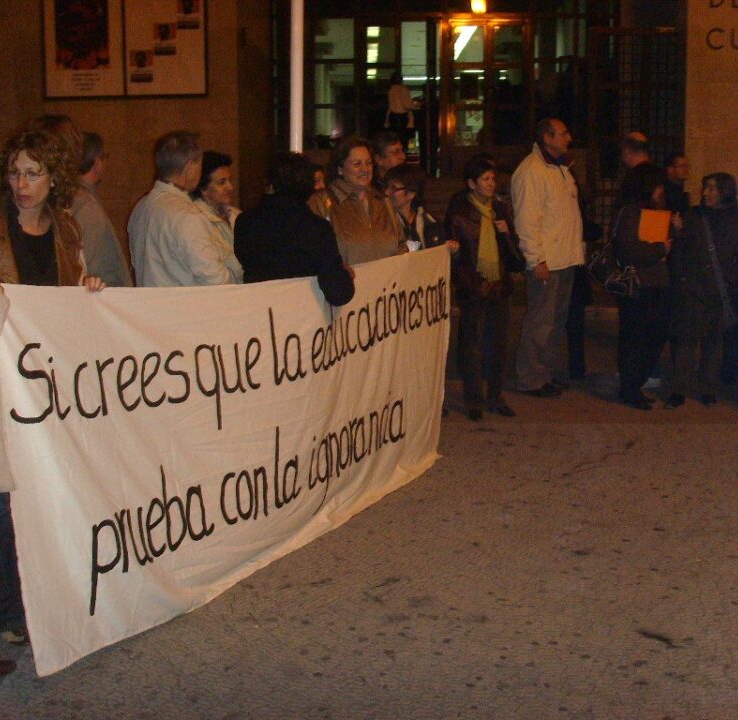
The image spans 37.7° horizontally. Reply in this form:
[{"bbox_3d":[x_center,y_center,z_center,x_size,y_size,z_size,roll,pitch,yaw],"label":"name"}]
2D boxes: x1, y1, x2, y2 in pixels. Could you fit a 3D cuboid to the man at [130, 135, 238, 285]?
[{"bbox_3d":[-0.793,-0.091,4.552,0.400,1.690,0.540,-9,14,-43],"label":"man"}]

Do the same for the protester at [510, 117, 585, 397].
[{"bbox_3d":[1.245,-0.740,7.586,0.420,1.850,0.540,5,11,25],"label":"protester"}]

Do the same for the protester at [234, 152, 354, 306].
[{"bbox_3d":[-0.345,-0.090,4.851,0.520,1.655,0.420,-2,10,-11],"label":"protester"}]

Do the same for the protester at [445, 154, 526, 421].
[{"bbox_3d":[0.757,-0.487,6.970,0.500,1.620,0.380,-5,11,-26],"label":"protester"}]

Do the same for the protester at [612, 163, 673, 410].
[{"bbox_3d":[1.803,-0.478,7.063,0.380,1.596,0.470,6,11,30],"label":"protester"}]

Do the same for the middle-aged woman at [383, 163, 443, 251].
[{"bbox_3d":[0.236,-0.258,5.952,0.480,1.615,0.340,-2,10,-14],"label":"middle-aged woman"}]

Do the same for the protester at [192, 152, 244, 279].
[{"bbox_3d":[-0.719,-0.131,5.094,0.340,1.655,0.480,7,12,36],"label":"protester"}]

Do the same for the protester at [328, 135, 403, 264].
[{"bbox_3d":[-0.024,-0.309,5.681,0.500,1.685,0.360,-5,11,-26],"label":"protester"}]

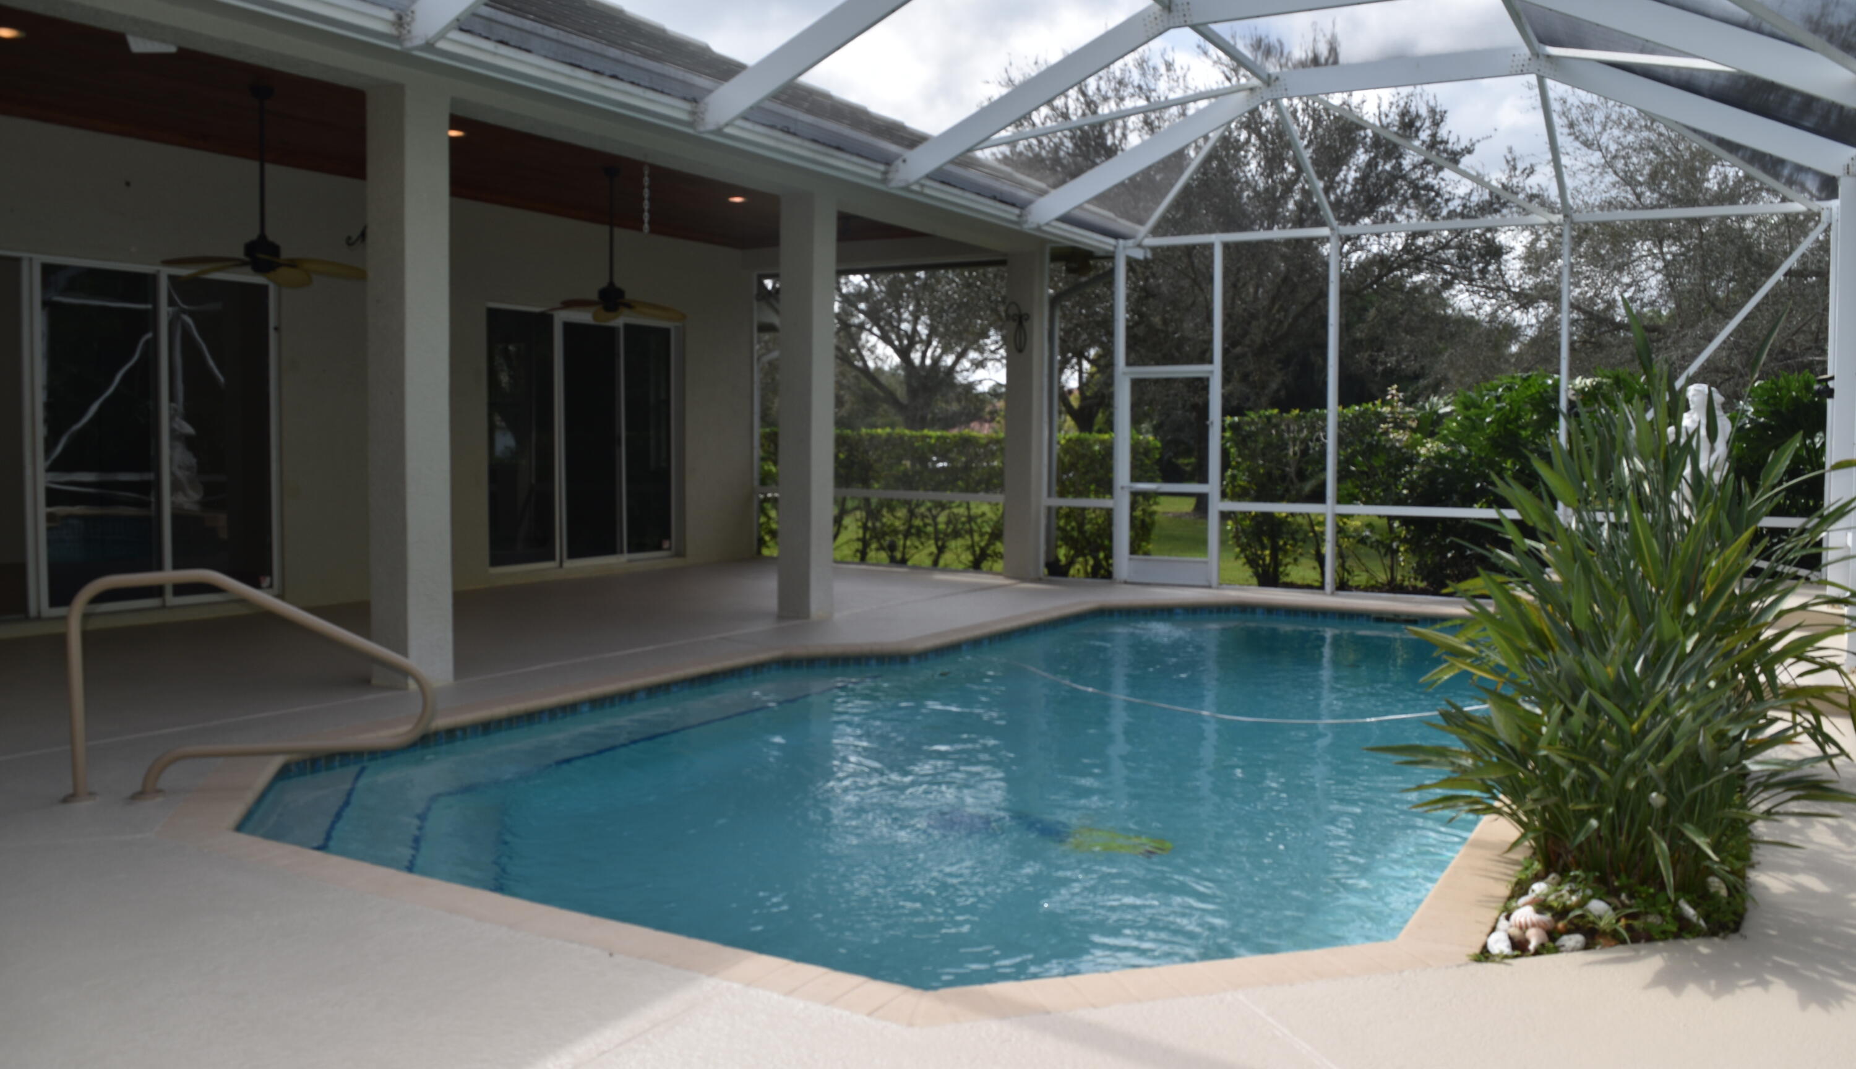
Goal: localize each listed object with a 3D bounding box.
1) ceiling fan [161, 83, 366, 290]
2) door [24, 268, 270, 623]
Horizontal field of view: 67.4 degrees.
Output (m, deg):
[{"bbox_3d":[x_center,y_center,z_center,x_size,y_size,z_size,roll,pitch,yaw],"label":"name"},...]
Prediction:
[{"bbox_3d":[-4.005,-2.073,8.384,1.300,1.248,1.300,3,4,31],"label":"ceiling fan"},{"bbox_3d":[-5.550,-0.690,10.100,0.120,2.421,1.870,3,4,31],"label":"door"}]

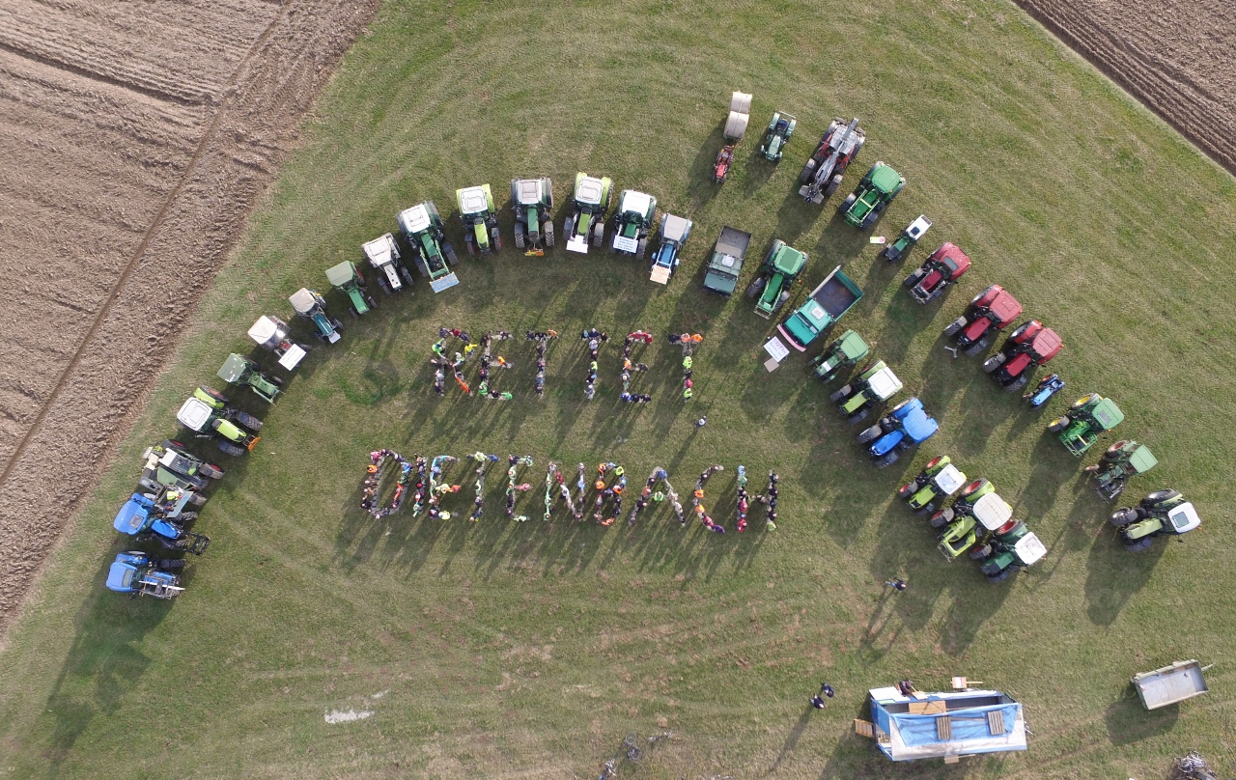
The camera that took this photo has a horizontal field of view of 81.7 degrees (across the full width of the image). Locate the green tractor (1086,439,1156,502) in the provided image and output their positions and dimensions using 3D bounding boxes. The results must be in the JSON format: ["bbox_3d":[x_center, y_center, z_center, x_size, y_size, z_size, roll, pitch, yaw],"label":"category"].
[{"bbox_3d":[30.655,4.833,43.893,4.600,2.650,1.800,-38,86,-4],"label":"green tractor"}]

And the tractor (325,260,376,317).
[{"bbox_3d":[-16.249,-6.139,43.619,1.850,2.450,3.600,-29,81,-6],"label":"tractor"}]

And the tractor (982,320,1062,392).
[{"bbox_3d":[25.350,-2.109,44.431,4.600,2.950,2.450,-43,84,-7],"label":"tractor"}]

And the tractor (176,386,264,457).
[{"bbox_3d":[-23.960,1.988,42.826,4.750,3.000,2.500,30,81,4],"label":"tractor"}]

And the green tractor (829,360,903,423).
[{"bbox_3d":[15.608,-0.025,44.059,4.150,2.800,2.250,-36,86,-4],"label":"green tractor"}]

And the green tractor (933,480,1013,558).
[{"bbox_3d":[21.230,7.849,43.249,5.300,3.050,2.400,-37,86,-4],"label":"green tractor"}]

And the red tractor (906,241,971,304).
[{"bbox_3d":[20.099,-7.342,44.821,4.700,2.850,2.250,-43,86,-4],"label":"red tractor"}]

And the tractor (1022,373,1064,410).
[{"bbox_3d":[25.961,0.025,43.166,2.500,1.450,1.280,-40,83,-6],"label":"tractor"}]

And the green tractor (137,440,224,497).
[{"bbox_3d":[-25.790,4.642,41.548,4.500,2.750,2.500,28,81,4],"label":"green tractor"}]

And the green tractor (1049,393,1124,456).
[{"bbox_3d":[28.636,2.221,43.900,4.600,2.700,2.100,-38,83,-7],"label":"green tractor"}]

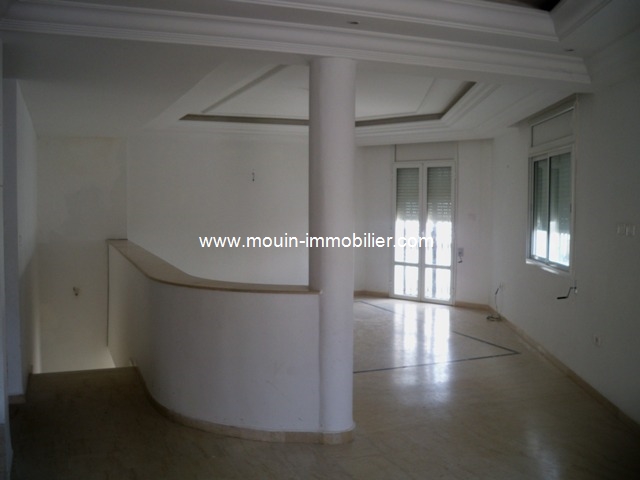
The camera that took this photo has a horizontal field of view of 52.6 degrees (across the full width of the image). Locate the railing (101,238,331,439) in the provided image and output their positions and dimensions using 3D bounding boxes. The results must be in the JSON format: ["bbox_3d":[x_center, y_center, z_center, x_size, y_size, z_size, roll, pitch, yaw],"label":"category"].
[{"bbox_3d":[-1.469,0.672,6.807,1.084,0.995,5.967,-1,4,-21],"label":"railing"}]

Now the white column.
[{"bbox_3d":[0.085,0.080,4.306,0.318,2.477,0.318,0,3,0],"label":"white column"}]

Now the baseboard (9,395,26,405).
[{"bbox_3d":[-2.320,1.222,4.960,0.140,0.070,0.020,-1,3,-20],"label":"baseboard"}]

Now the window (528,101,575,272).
[{"bbox_3d":[2.270,-0.470,6.380,0.140,1.480,1.550,0,3,3],"label":"window"}]

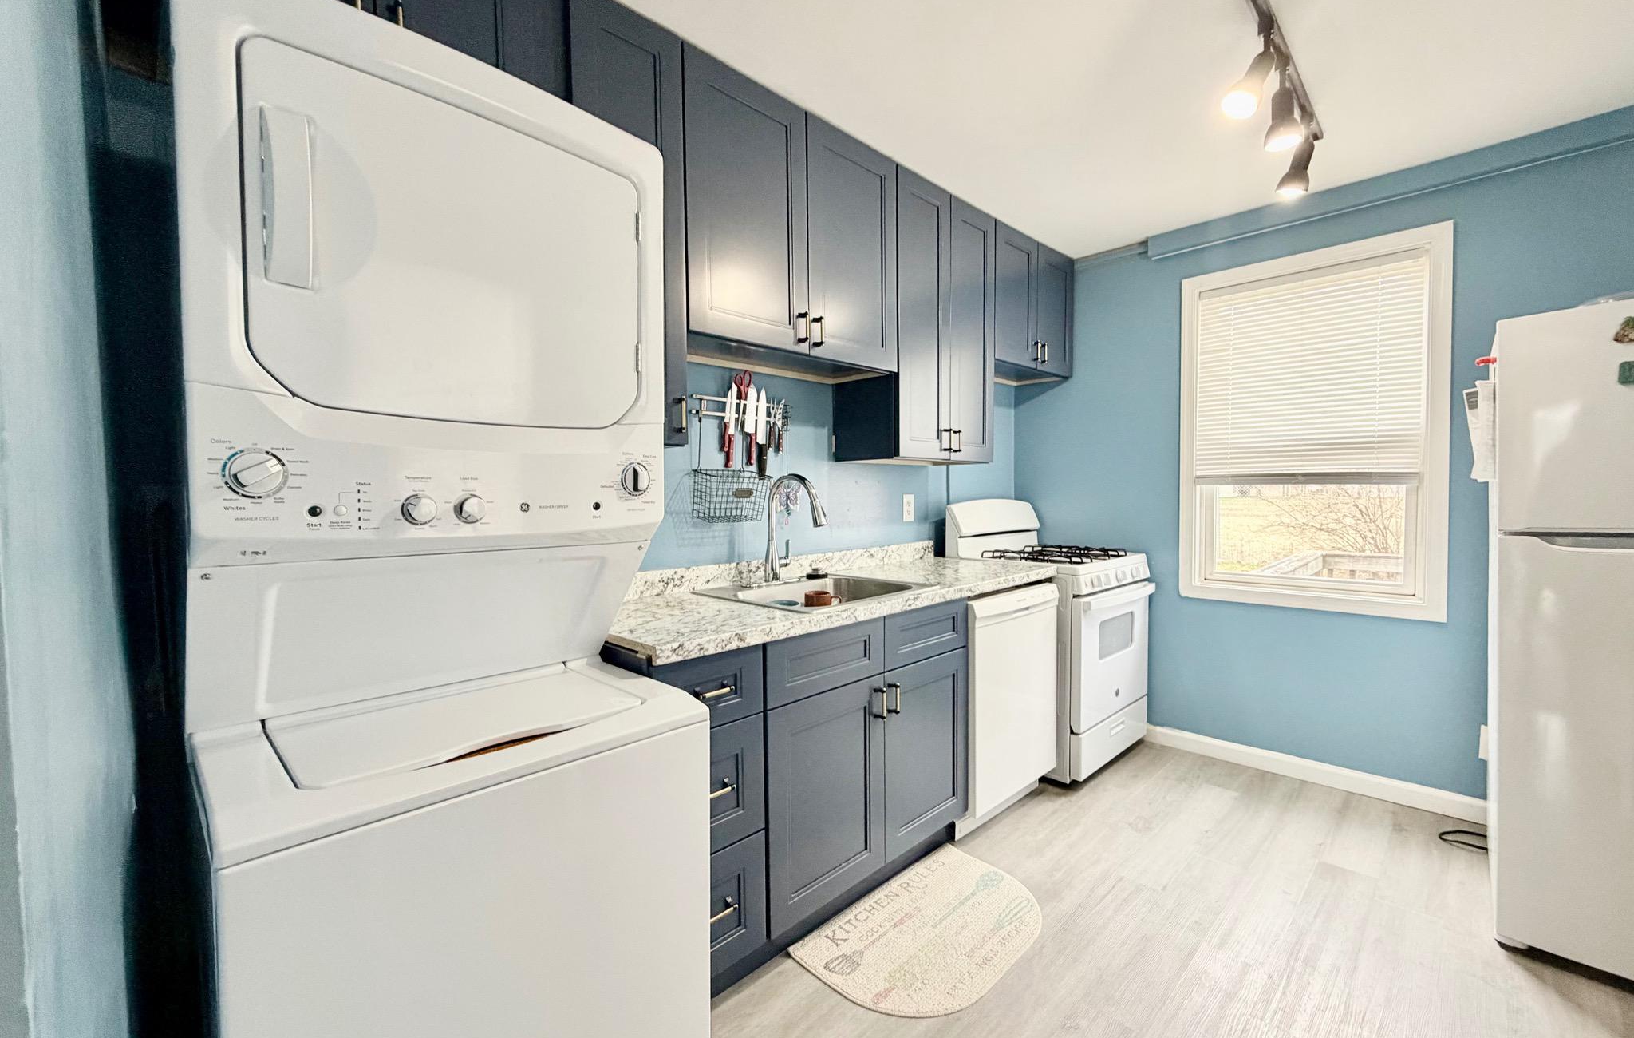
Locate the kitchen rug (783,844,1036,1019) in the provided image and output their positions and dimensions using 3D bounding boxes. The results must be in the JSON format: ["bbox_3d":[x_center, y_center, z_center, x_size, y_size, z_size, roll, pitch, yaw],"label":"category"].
[{"bbox_3d":[0.352,1.157,1.864,0.770,0.012,0.500,-3,3,-45],"label":"kitchen rug"}]

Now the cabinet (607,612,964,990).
[{"bbox_3d":[-0.136,0.715,2.038,1.205,0.885,0.631,-3,3,-45],"label":"cabinet"}]

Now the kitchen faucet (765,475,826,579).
[{"bbox_3d":[-0.075,0.032,2.237,0.100,0.365,0.280,-3,3,-45],"label":"kitchen faucet"}]

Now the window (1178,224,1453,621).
[{"bbox_3d":[2.053,-0.363,2.798,0.080,1.480,0.912,-3,3,-45],"label":"window"}]

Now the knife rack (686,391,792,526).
[{"bbox_3d":[-0.223,-0.205,2.271,0.465,0.420,0.145,-3,3,-45],"label":"knife rack"}]

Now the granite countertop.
[{"bbox_3d":[0.079,0.201,2.221,1.817,0.115,0.657,-3,3,-45],"label":"granite countertop"}]

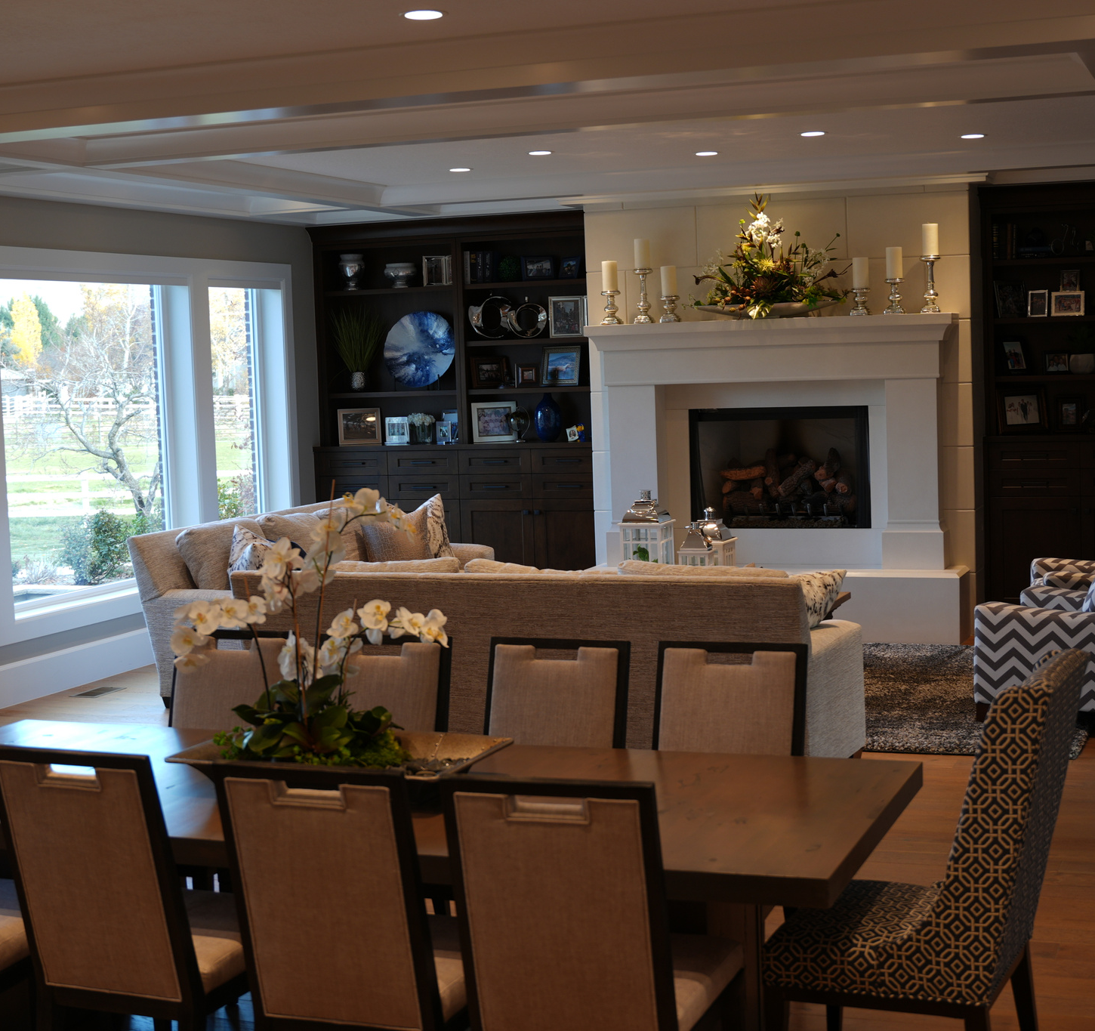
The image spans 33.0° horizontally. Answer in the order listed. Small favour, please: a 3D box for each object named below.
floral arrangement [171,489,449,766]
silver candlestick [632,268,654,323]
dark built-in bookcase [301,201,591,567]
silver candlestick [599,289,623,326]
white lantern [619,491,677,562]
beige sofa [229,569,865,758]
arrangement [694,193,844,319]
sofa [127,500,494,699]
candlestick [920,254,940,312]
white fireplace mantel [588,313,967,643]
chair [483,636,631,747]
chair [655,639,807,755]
[{"bbox_3d":[-0.575,0.281,4.587,0.660,0.680,0.420,0,5,21],"label":"floral arrangement"},{"bbox_3d":[0.601,-1.401,11.774,0.120,0.352,0.120,0,5,21],"label":"silver candlestick"},{"bbox_3d":[-0.540,-0.696,12.994,2.250,2.750,0.460,0,5,21],"label":"dark built-in bookcase"},{"bbox_3d":[0.398,-1.288,11.480,0.130,0.213,0.130,-2,5,0],"label":"silver candlestick"},{"bbox_3d":[0.533,0.174,9.804,0.235,0.620,0.235,0,5,21],"label":"white lantern"},{"bbox_3d":[0.009,0.626,7.696,2.424,0.900,0.989,0,5,21],"label":"beige sofa"},{"bbox_3d":[1.316,-1.550,11.058,0.860,0.750,0.360,0,5,21],"label":"arrangement"},{"bbox_3d":[-1.279,0.457,10.744,1.120,0.900,2.450,0,5,21],"label":"sofa"},{"bbox_3d":[2.297,-1.394,11.114,0.120,0.354,0.120,0,5,21],"label":"candlestick"},{"bbox_3d":[1.328,-0.221,11.156,2.349,1.899,0.403,0,5,21],"label":"white fireplace mantel"},{"bbox_3d":[-0.057,0.849,4.827,0.440,0.965,0.600,0,5,21],"label":"chair"},{"bbox_3d":[0.400,0.848,4.682,0.440,0.965,0.600,0,5,21],"label":"chair"}]

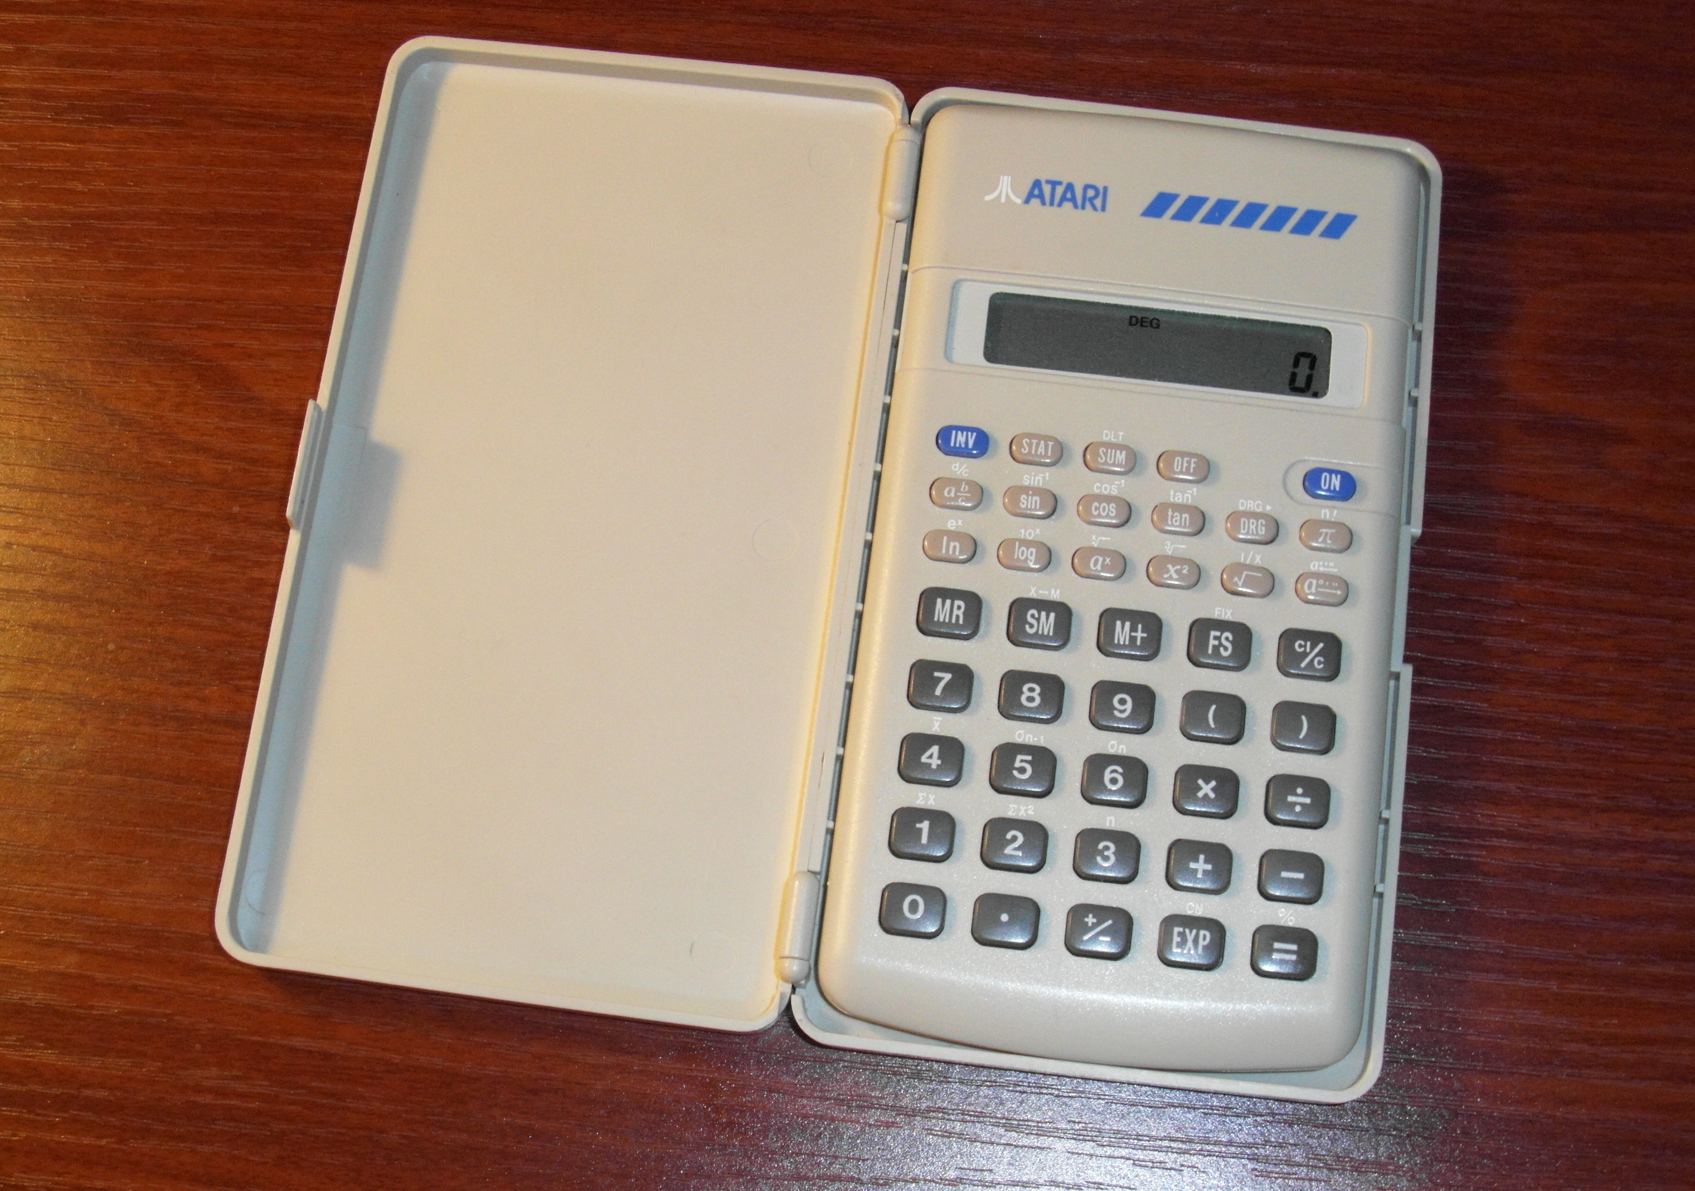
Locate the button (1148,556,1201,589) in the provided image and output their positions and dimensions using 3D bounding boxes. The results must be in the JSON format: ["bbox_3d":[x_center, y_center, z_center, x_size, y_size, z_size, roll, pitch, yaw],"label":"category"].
[{"bbox_3d":[0.046,-0.003,0.425,0.007,0.002,0.004,7,74,3],"label":"button"}]

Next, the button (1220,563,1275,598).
[{"bbox_3d":[0.056,-0.002,0.425,0.007,0.002,0.004,7,74,3],"label":"button"}]

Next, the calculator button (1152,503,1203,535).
[{"bbox_3d":[0.045,-0.011,0.412,0.007,0.002,0.004,7,71,3],"label":"calculator button"}]

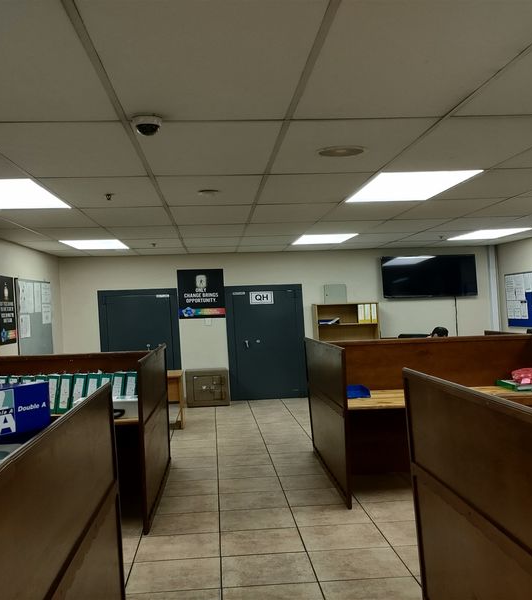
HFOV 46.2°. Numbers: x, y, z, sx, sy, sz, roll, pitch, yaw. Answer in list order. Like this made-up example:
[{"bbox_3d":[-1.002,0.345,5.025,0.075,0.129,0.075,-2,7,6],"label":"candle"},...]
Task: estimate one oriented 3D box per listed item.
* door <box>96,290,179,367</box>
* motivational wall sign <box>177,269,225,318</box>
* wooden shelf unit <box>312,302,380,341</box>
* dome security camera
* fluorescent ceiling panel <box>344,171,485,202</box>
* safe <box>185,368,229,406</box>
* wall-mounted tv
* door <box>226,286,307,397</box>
[{"bbox_3d":[-1.934,0.747,9.676,1.214,1.799,0.137,-2,-1,-4],"label":"door"},{"bbox_3d":[-1.002,-0.088,9.731,0.713,0.764,0.029,-2,-1,-4],"label":"motivational wall sign"},{"bbox_3d":[1.266,0.788,9.736,0.980,1.454,0.304,-2,-1,-4],"label":"wooden shelf unit"},{"bbox_3d":[-0.533,-0.774,2.811,0.125,0.078,0.125,-2,-1,-4],"label":"dome security camera"},{"bbox_3d":[1.084,-0.883,4.798,0.715,0.069,1.176,-2,-1,-4],"label":"fluorescent ceiling panel"},{"bbox_3d":[-0.873,1.335,9.489,0.637,0.532,0.470,-2,-1,-4],"label":"safe"},{"bbox_3d":[2.600,-0.370,9.942,1.518,0.641,0.098,-2,-1,-4],"label":"wall-mounted tv"},{"bbox_3d":[0.012,0.673,9.818,1.212,1.790,0.137,-2,-1,-4],"label":"door"}]

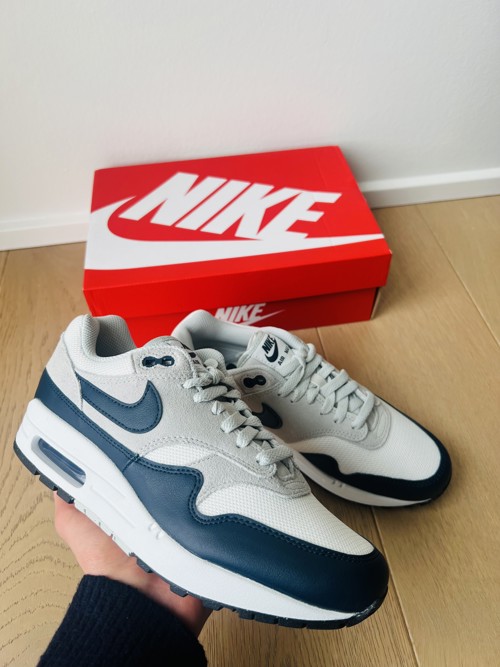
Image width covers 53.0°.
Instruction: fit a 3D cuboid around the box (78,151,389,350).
[{"bbox_3d":[-0.024,-0.114,0.646,0.330,0.114,0.229,-7,49,-4],"label":"box"}]

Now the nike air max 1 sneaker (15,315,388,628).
[{"bbox_3d":[-0.036,0.077,0.350,0.293,0.108,0.126,16,84,26],"label":"nike air max 1 sneaker"}]

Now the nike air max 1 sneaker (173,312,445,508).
[{"bbox_3d":[0.056,0.062,0.485,0.293,0.126,0.108,20,53,18],"label":"nike air max 1 sneaker"}]

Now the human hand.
[{"bbox_3d":[-0.057,0.157,0.362,0.100,0.160,0.065,18,90,14],"label":"human hand"}]

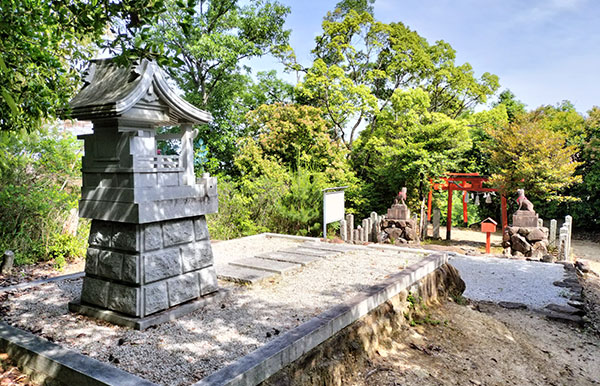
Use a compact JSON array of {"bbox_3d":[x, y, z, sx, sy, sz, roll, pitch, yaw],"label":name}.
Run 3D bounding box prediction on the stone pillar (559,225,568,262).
[{"bbox_3d":[5.827,1.124,9.600,0.150,0.740,0.150,2,4,25],"label":"stone pillar"}]

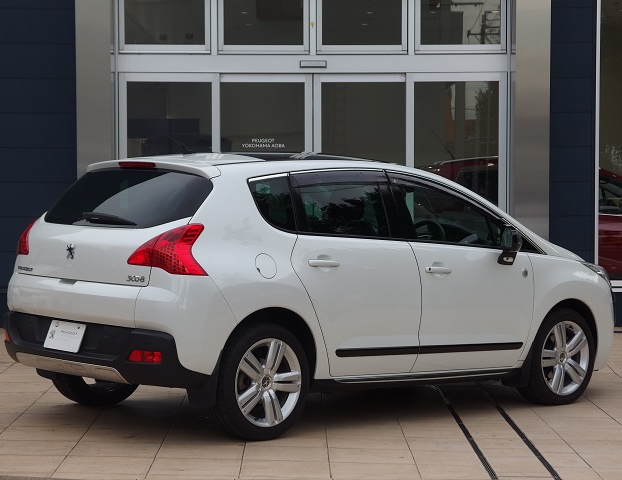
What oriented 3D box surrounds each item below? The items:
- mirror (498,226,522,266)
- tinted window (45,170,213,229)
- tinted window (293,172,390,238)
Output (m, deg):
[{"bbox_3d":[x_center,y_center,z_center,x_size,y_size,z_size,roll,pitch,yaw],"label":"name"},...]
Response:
[{"bbox_3d":[1.248,0.031,9.806,0.135,0.235,0.190,1,2,-28],"label":"mirror"},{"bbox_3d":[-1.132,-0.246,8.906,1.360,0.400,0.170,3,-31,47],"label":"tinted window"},{"bbox_3d":[0.181,-0.214,9.102,0.830,0.443,0.080,0,-18,-43],"label":"tinted window"}]

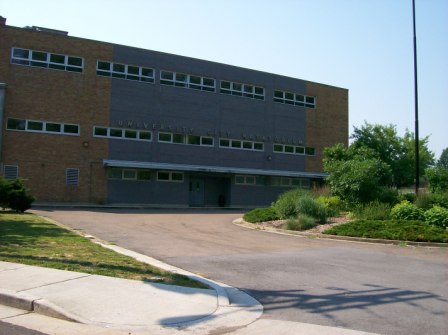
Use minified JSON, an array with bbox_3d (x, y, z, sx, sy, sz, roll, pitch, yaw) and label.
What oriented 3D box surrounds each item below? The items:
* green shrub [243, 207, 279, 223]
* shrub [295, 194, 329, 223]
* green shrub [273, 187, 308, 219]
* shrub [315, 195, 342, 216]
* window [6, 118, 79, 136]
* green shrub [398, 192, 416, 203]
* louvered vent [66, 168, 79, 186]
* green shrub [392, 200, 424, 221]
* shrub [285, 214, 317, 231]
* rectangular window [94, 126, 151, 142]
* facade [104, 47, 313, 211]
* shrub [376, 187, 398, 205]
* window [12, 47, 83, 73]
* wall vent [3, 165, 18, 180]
[{"bbox_3d":[1.598,2.023,19.880,1.600,0.558,1.400,1,-4,0],"label":"green shrub"},{"bbox_3d":[4.136,1.938,22.000,1.527,1.284,1.527,0,-5,11],"label":"shrub"},{"bbox_3d":[3.010,1.658,20.952,1.650,1.335,1.500,1,-4,0],"label":"green shrub"},{"bbox_3d":[5.554,2.000,24.500,1.300,1.123,1.300,0,-5,13],"label":"shrub"},{"bbox_3d":[-11.083,-2.447,28.467,4.350,0.720,0.150,4,-5,-30],"label":"window"},{"bbox_3d":[11.829,2.095,30.000,1.102,0.938,1.102,-1,-5,21],"label":"green shrub"},{"bbox_3d":[-10.401,0.683,32.041,0.854,1.167,0.120,4,-5,-29],"label":"louvered vent"},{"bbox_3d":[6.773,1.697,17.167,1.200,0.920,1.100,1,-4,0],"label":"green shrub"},{"bbox_3d":[2.641,1.897,16.081,1.100,0.522,0.950,1,-4,0],"label":"shrub"},{"bbox_3d":[-7.304,-2.412,33.996,4.399,0.750,0.150,4,-5,-29],"label":"rectangular window"},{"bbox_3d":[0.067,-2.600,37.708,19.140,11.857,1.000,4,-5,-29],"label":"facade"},{"bbox_3d":[7.120,1.463,20.257,0.950,1.185,0.900,1,-4,0],"label":"shrub"},{"bbox_3d":[-11.929,-7.262,31.710,4.644,1.065,0.150,4,-5,-29],"label":"window"},{"bbox_3d":[-12.535,0.413,27.427,0.800,1.030,0.100,4,-5,-30],"label":"wall vent"}]

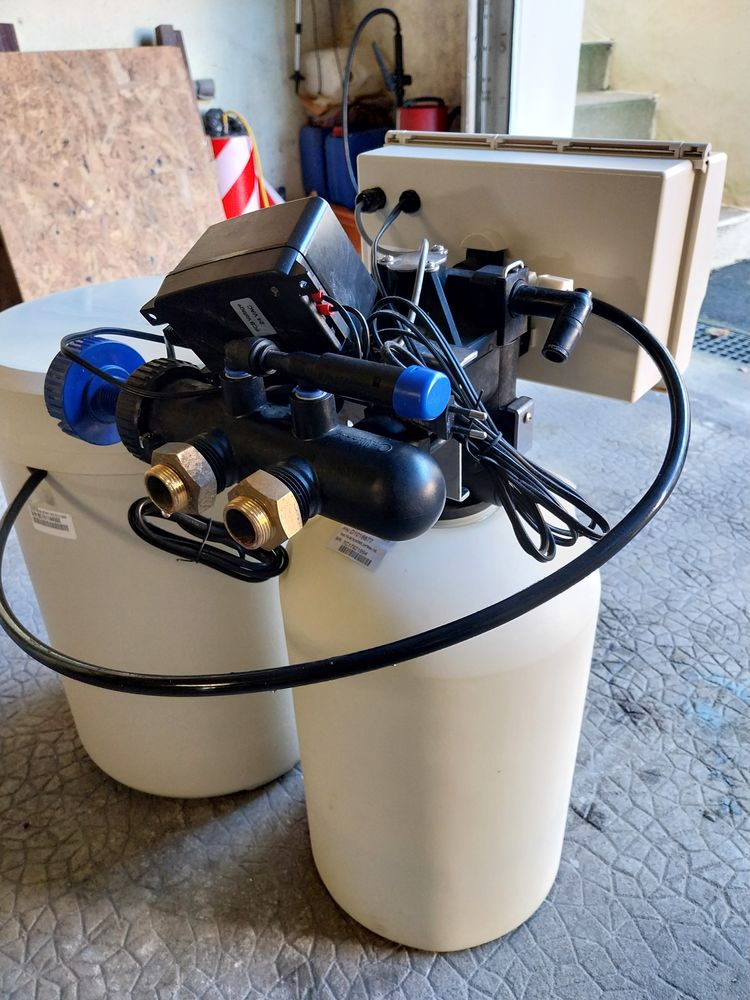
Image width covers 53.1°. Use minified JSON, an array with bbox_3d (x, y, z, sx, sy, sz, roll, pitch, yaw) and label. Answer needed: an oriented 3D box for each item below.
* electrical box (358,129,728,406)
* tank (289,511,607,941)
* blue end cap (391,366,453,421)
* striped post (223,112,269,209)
[{"bbox_3d":[0.111,-0.186,0.580,0.251,0.165,0.089,22,40,34],"label":"electrical box"},{"bbox_3d":[0.055,0.165,0.675,0.257,0.435,0.257,-2,32,1],"label":"tank"},{"bbox_3d":[0.022,-0.051,0.363,0.018,0.025,0.025,22,39,34],"label":"blue end cap"},{"bbox_3d":[-0.418,-1.014,2.516,0.140,0.534,0.140,-7,32,-7],"label":"striped post"}]

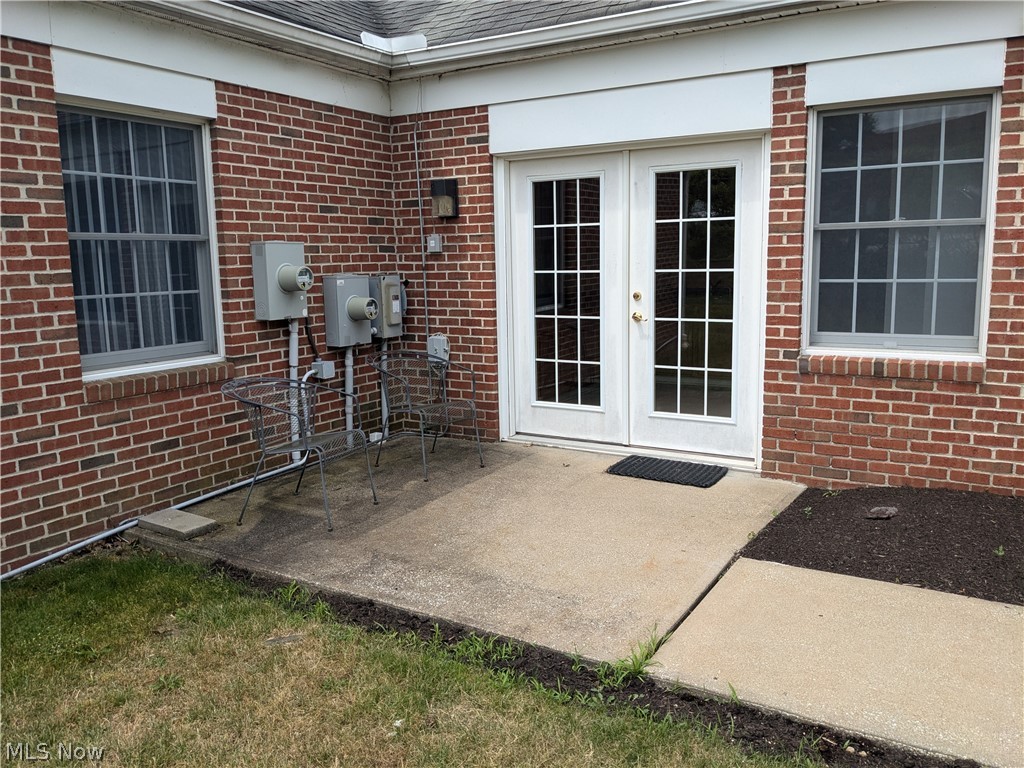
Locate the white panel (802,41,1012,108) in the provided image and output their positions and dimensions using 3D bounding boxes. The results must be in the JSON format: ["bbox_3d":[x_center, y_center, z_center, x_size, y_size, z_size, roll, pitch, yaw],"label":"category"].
[{"bbox_3d":[2.095,-1.664,4.312,0.951,0.230,0.060,4,10,30],"label":"white panel"}]

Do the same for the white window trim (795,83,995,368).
[{"bbox_3d":[2.199,-0.876,4.589,0.973,1.454,0.100,4,10,29],"label":"white window trim"}]

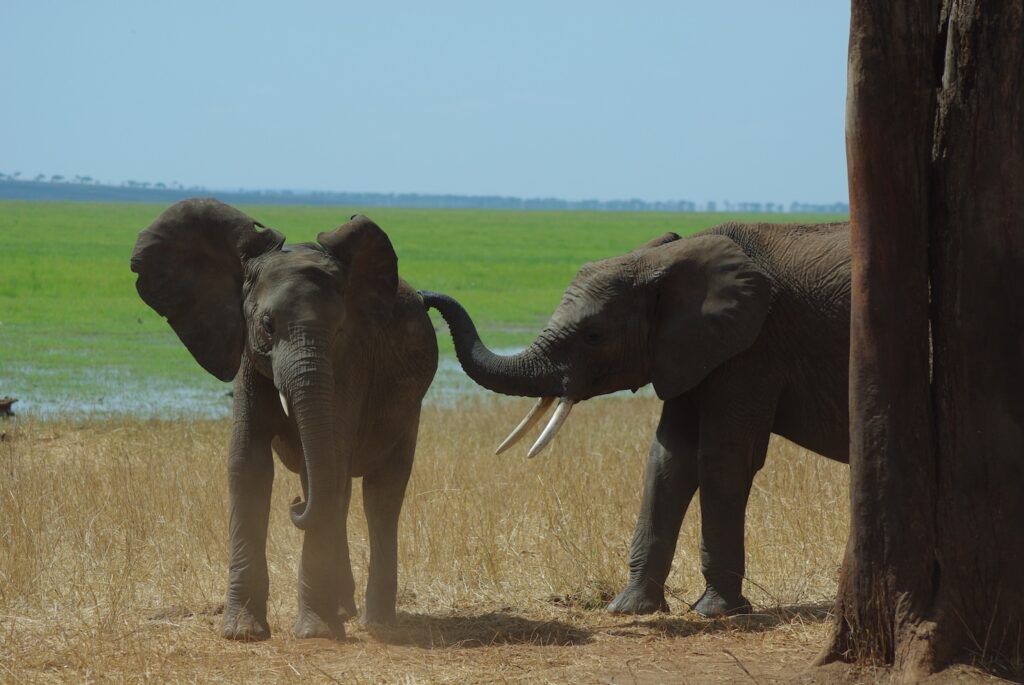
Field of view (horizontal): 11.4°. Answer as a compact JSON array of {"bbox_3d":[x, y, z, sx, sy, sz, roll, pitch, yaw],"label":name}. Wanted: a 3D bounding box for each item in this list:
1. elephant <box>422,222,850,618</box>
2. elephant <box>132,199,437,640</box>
[{"bbox_3d":[1.200,0.397,28.050,3.400,2.150,1.120,0,2,-17],"label":"elephant"},{"bbox_3d":[-1.090,0.379,26.450,1.280,2.200,2.100,1,2,20],"label":"elephant"}]

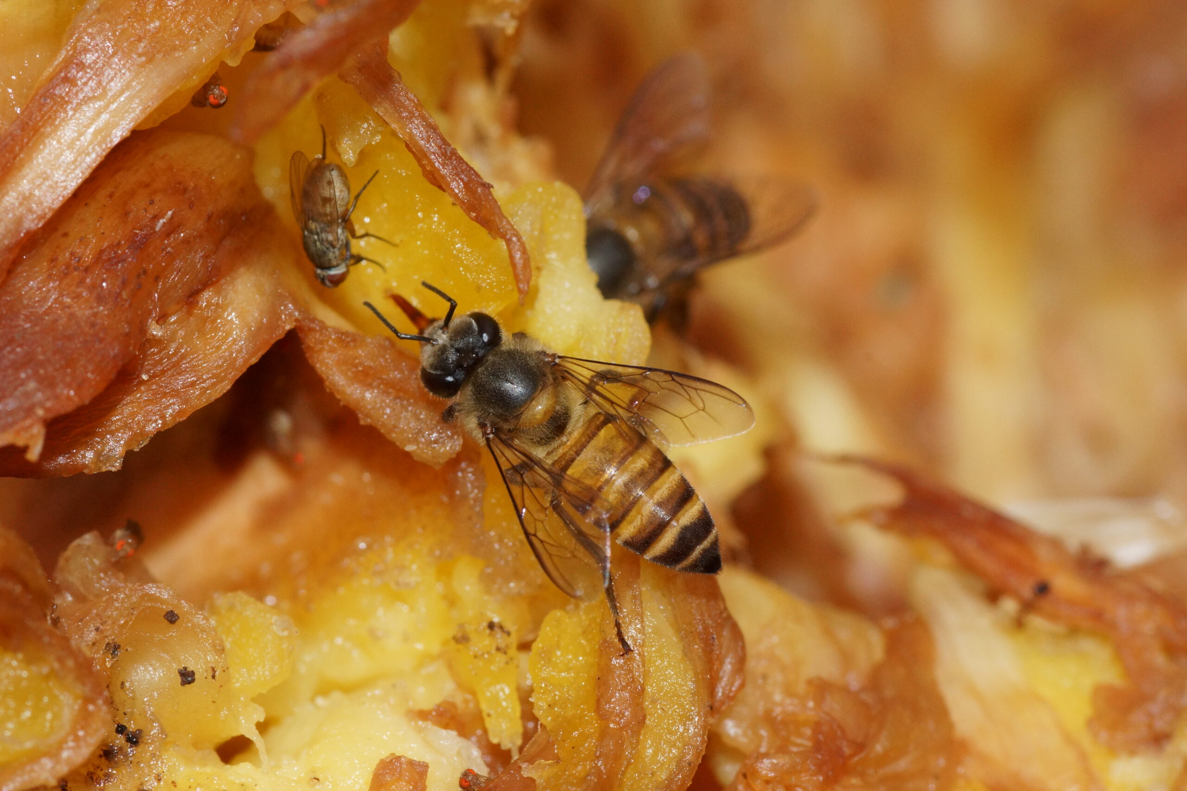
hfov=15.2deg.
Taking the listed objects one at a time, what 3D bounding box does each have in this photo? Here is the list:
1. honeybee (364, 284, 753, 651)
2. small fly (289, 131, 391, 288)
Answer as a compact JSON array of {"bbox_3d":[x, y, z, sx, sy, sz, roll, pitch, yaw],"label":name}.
[{"bbox_3d":[-0.001,0.001,0.158,0.016,0.005,0.010,38,82,1],"label":"honeybee"},{"bbox_3d":[-0.009,-0.007,0.159,0.003,0.006,0.002,2,13,28],"label":"small fly"}]

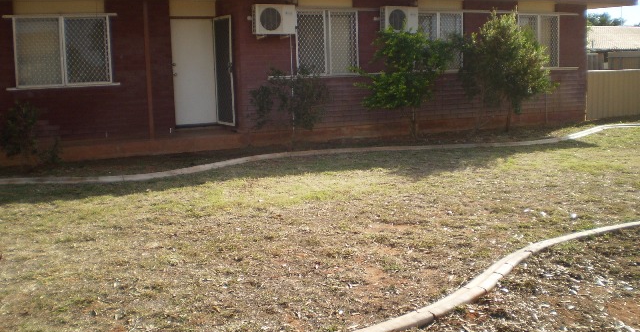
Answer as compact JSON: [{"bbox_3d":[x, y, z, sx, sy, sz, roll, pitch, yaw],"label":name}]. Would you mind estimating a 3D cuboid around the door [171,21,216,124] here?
[{"bbox_3d":[-2.448,-1.832,12.943,0.830,2.040,0.050,-5,9,-25],"label":"door"}]

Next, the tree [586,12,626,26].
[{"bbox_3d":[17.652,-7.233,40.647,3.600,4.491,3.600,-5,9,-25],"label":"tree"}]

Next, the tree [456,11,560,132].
[{"bbox_3d":[3.947,-1.987,13.840,2.038,2.497,1.750,-5,9,-25],"label":"tree"}]

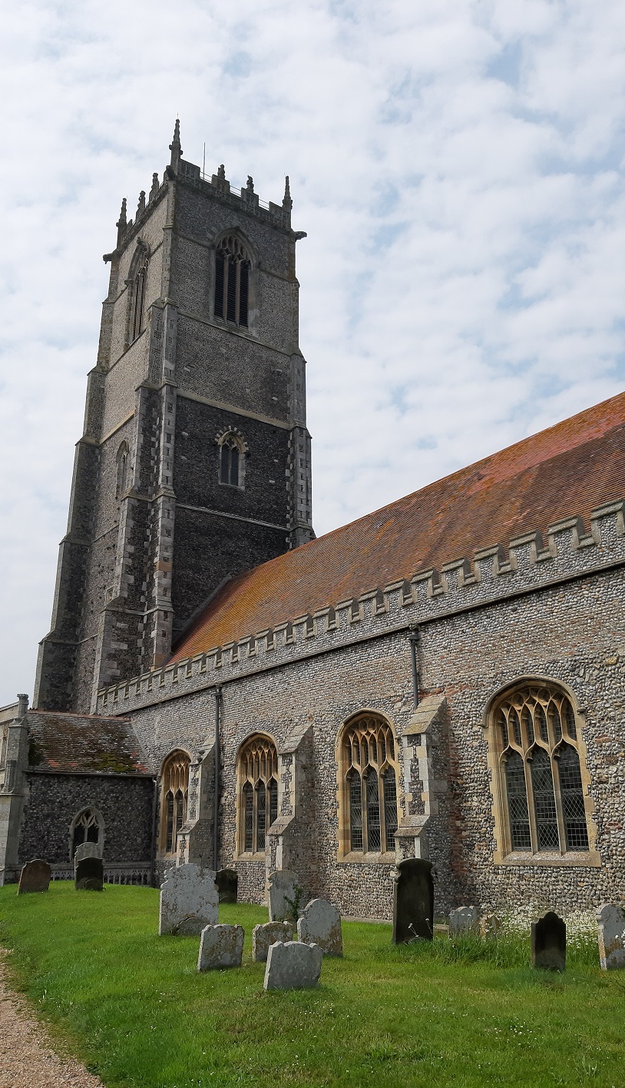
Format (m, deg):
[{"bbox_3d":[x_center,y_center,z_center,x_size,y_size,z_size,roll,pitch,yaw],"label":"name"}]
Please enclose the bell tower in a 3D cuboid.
[{"bbox_3d":[-6.689,-3.313,46.884,11.480,40.460,11.060,13,-24,-34],"label":"bell tower"}]

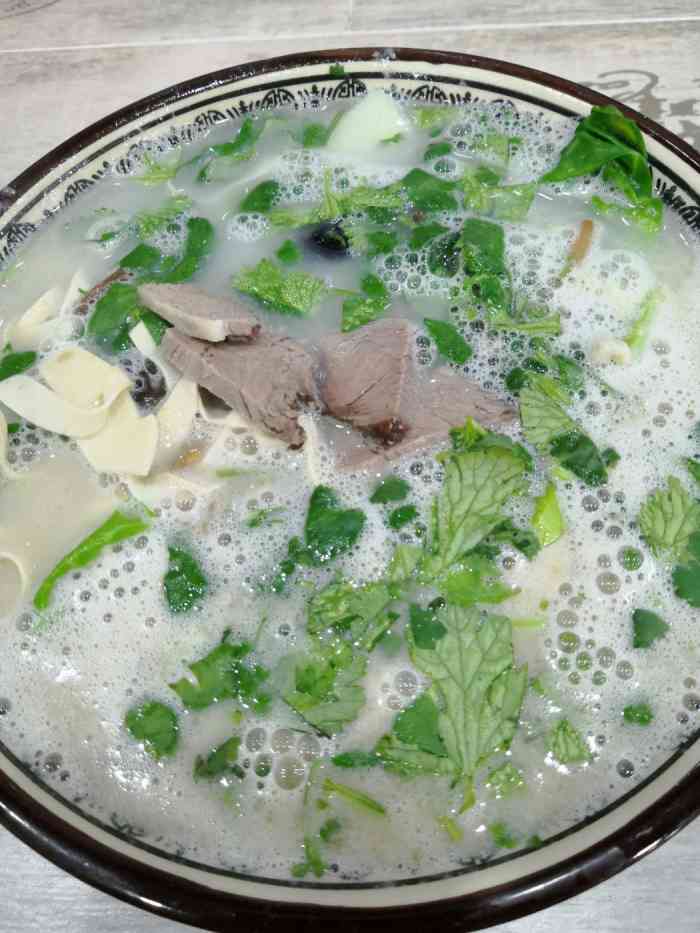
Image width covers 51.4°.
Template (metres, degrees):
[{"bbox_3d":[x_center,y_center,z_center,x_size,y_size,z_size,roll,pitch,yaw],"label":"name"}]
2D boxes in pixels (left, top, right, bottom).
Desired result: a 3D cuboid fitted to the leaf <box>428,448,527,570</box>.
[{"bbox_3d":[0.032,0.010,0.178,0.022,0.008,0.035,6,66,7],"label":"leaf"}]

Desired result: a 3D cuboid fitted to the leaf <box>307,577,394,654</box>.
[{"bbox_3d":[0.000,0.035,0.169,0.021,0.008,0.017,-1,65,4],"label":"leaf"}]

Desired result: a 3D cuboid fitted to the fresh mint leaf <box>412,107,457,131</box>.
[{"bbox_3d":[0.027,-0.111,0.231,0.014,0.004,0.010,0,65,4],"label":"fresh mint leaf"}]

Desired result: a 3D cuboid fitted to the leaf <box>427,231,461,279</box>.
[{"bbox_3d":[0.028,-0.064,0.218,0.009,0.005,0.018,5,65,7],"label":"leaf"}]

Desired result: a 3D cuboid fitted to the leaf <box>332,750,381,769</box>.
[{"bbox_3d":[0.002,0.065,0.160,0.011,0.004,0.003,1,65,5],"label":"leaf"}]

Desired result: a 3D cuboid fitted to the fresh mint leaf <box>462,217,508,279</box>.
[{"bbox_3d":[0.040,-0.065,0.218,0.013,0.004,0.023,0,65,5],"label":"fresh mint leaf"}]

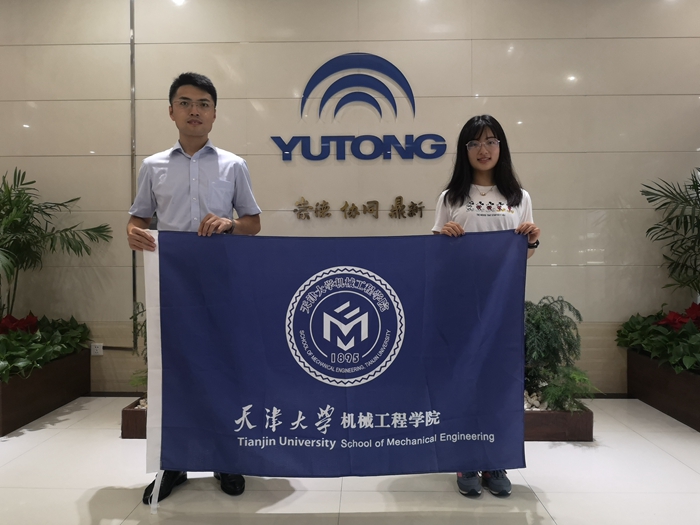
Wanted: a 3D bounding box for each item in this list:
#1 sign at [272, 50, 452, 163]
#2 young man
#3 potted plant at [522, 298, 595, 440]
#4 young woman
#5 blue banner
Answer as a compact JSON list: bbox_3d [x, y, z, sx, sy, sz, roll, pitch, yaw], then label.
[{"bbox_3d":[0.059,-1.047,3.672,1.189,0.727,0.050,0,1,2],"label":"sign"},{"bbox_3d":[-0.674,0.070,2.371,0.565,1.785,0.410,0,1,0],"label":"young man"},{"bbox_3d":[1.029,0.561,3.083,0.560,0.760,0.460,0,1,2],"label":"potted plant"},{"bbox_3d":[0.579,0.156,2.318,0.455,1.600,0.360,0,1,5],"label":"young woman"},{"bbox_3d":[-0.055,0.365,2.189,1.510,0.970,0.100,0,1,2],"label":"blue banner"}]

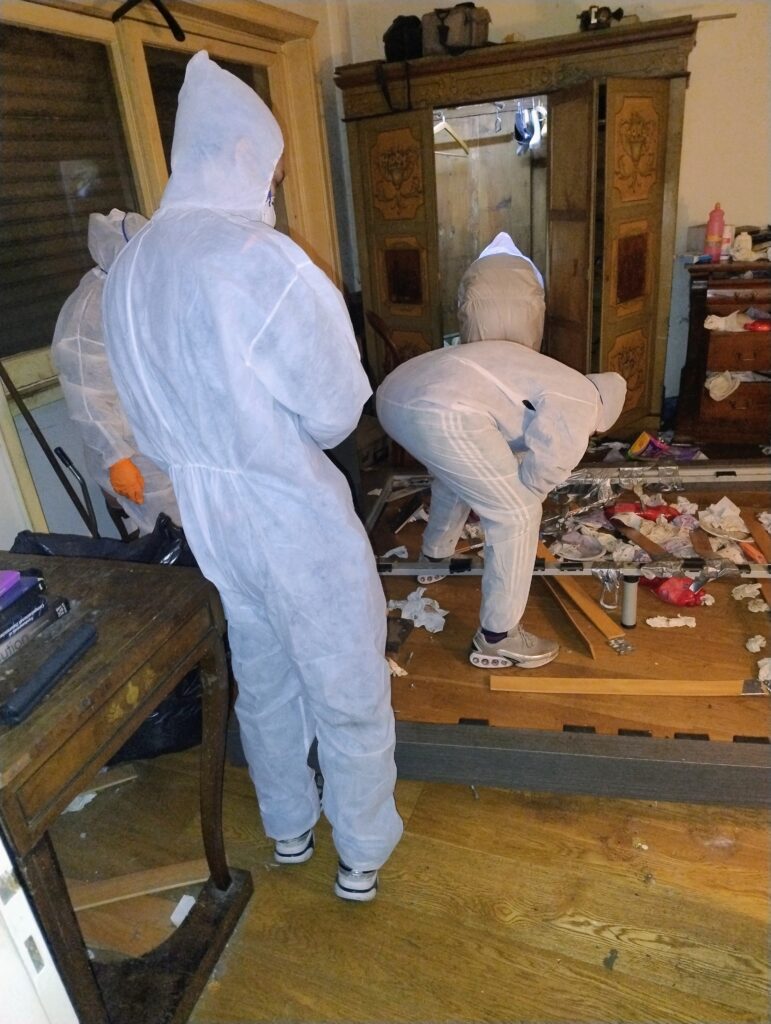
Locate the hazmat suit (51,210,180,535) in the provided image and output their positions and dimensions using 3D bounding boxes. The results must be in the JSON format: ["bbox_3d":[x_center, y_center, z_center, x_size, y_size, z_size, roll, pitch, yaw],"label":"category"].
[{"bbox_3d":[-0.736,-0.231,2.309,0.440,1.380,0.500,-18,27,-25],"label":"hazmat suit"}]

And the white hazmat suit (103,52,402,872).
[{"bbox_3d":[-0.210,0.013,1.433,0.510,1.630,0.440,17,32,40],"label":"white hazmat suit"}]

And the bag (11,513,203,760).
[{"bbox_3d":[-0.748,0.363,2.179,0.570,0.580,0.480,-6,24,0],"label":"bag"}]

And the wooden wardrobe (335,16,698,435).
[{"bbox_3d":[0.798,-1.594,4.353,1.888,2.090,0.620,5,26,23],"label":"wooden wardrobe"}]

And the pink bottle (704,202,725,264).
[{"bbox_3d":[1.717,-1.455,3.711,0.082,0.290,0.082,-6,24,0],"label":"pink bottle"}]

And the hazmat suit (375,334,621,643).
[{"bbox_3d":[0.390,-0.126,2.394,0.790,0.900,0.650,-8,24,-5],"label":"hazmat suit"}]

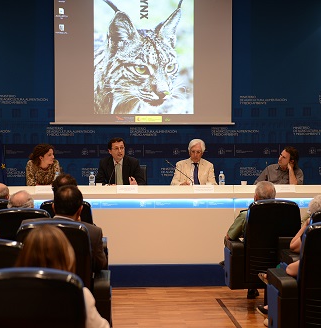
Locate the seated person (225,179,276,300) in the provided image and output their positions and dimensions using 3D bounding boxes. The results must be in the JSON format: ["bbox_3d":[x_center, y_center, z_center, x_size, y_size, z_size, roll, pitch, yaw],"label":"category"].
[{"bbox_3d":[0.935,0.733,8.350,0.580,1.160,0.780,0,1,-4],"label":"seated person"}]

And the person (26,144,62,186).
[{"bbox_3d":[-1.193,0.372,8.650,0.470,1.180,0.720,0,1,-12],"label":"person"}]

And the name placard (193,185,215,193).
[{"bbox_3d":[0.454,0.259,8.850,0.215,0.085,0.050,0,1,3],"label":"name placard"}]

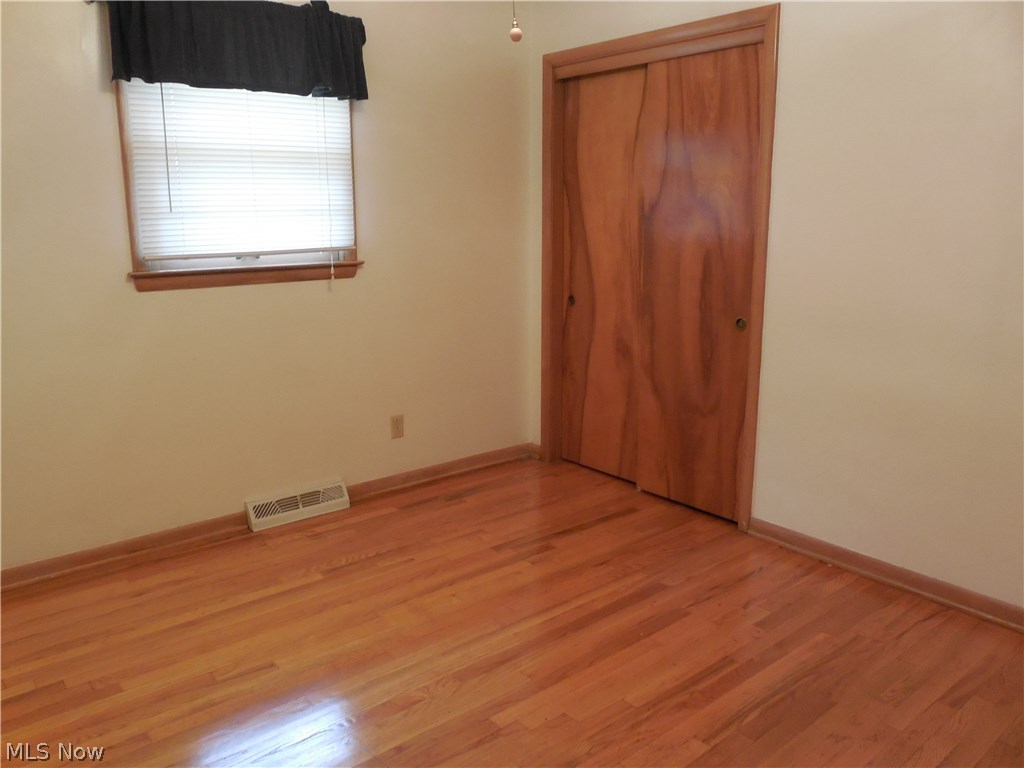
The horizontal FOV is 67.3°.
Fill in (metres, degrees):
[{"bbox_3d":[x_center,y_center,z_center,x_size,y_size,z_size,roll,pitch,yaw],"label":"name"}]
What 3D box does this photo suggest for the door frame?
[{"bbox_3d":[0.626,-0.504,3.613,0.120,2.115,1.333,-10,16,-38],"label":"door frame"}]

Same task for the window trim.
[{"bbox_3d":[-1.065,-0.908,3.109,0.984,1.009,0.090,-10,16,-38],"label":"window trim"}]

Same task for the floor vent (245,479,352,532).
[{"bbox_3d":[-0.956,0.546,3.481,0.458,0.123,0.061,-10,16,-38],"label":"floor vent"}]

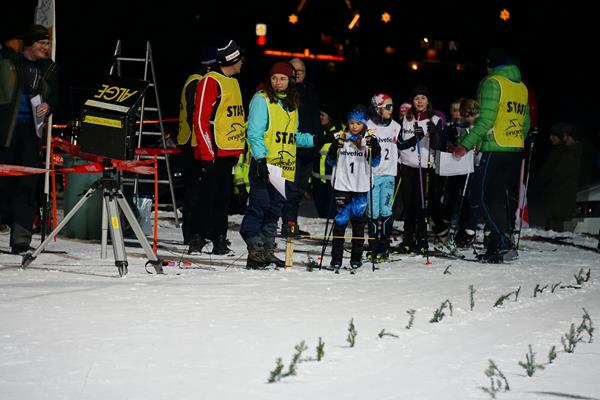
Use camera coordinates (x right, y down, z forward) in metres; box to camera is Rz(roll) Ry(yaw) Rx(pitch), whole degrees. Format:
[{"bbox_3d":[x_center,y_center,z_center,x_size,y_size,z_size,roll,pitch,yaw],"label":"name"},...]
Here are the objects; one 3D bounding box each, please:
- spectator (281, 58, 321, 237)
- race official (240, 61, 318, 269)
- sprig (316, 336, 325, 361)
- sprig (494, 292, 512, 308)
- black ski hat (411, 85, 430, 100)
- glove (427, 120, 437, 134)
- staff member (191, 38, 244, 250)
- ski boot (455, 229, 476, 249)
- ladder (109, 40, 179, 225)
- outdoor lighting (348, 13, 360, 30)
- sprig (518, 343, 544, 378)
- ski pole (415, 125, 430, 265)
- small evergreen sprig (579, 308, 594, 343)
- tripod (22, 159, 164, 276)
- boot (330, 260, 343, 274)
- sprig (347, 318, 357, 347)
[{"bbox_3d":[-0.015,-0.515,41.300,0.530,1.770,0.360,0,2,14],"label":"spectator"},{"bbox_3d":[-0.173,-0.291,35.100,0.560,1.740,0.460,0,2,-34],"label":"race official"},{"bbox_3d":[0.111,0.806,22.600,0.045,0.130,0.045,1,1,0],"label":"sprig"},{"bbox_3d":[1.393,0.690,28.600,0.140,0.110,0.090,0,2,0],"label":"sprig"},{"bbox_3d":[1.067,-0.952,36.900,0.185,0.145,0.210,1,1,6],"label":"black ski hat"},{"bbox_3d":[1.155,-0.637,36.600,0.090,0.125,0.100,1,1,11],"label":"glove"},{"bbox_3d":[-0.723,-0.464,36.500,0.380,1.865,0.530,2,2,44],"label":"staff member"},{"bbox_3d":[1.561,0.368,39.300,0.110,0.190,0.260,1,2,24],"label":"ski boot"},{"bbox_3d":[-1.812,-0.698,44.400,0.680,2.000,1.100,2,2,26],"label":"ladder"},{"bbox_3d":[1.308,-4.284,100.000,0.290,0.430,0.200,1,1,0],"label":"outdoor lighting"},{"bbox_3d":[1.217,0.844,21.900,0.137,0.170,0.120,0,2,0],"label":"sprig"},{"bbox_3d":[1.070,-0.057,36.300,0.080,1.250,0.100,-4,-14,0],"label":"ski pole"},{"bbox_3d":[1.698,0.747,24.700,0.100,0.195,0.090,0,2,0],"label":"small evergreen sprig"},{"bbox_3d":[-1.688,0.126,33.900,1.130,0.940,1.080,0,2,0],"label":"tripod"},{"bbox_3d":[0.301,0.553,34.400,0.100,0.140,0.250,1,1,-5],"label":"boot"},{"bbox_3d":[0.315,0.804,25.200,0.062,0.172,0.062,1,2,0],"label":"sprig"}]

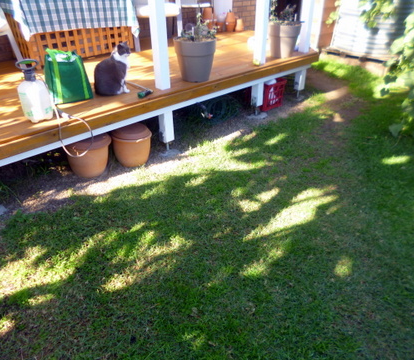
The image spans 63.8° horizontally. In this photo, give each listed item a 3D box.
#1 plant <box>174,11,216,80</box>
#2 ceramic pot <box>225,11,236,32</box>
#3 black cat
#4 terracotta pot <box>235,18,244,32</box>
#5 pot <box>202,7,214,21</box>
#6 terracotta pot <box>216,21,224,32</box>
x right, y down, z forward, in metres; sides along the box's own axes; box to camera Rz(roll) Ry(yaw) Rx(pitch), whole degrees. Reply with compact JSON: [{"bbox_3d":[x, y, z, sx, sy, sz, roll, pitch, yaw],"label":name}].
[{"bbox_3d":[-0.098,-1.283,3.189,0.405,0.628,0.405,-1,33,1],"label":"plant"},{"bbox_3d":[0.407,-2.703,5.699,0.169,0.300,0.169,-1,33,1],"label":"ceramic pot"},{"bbox_3d":[-0.848,-0.970,2.927,0.320,0.410,0.200,-9,33,-13],"label":"black cat"},{"bbox_3d":[0.570,-2.654,5.720,0.138,0.189,0.138,-1,33,1],"label":"terracotta pot"},{"bbox_3d":[0.021,-2.730,5.498,0.178,0.194,0.178,-1,33,1],"label":"pot"},{"bbox_3d":[0.227,-2.628,5.719,0.128,0.159,0.128,-1,33,1],"label":"terracotta pot"}]

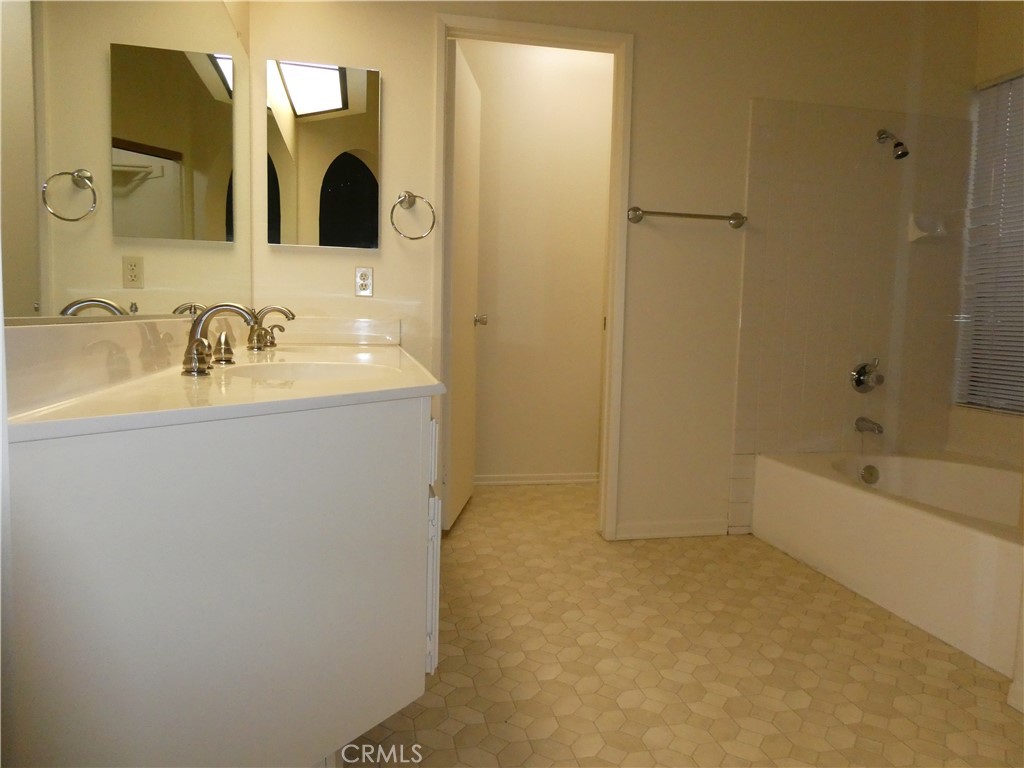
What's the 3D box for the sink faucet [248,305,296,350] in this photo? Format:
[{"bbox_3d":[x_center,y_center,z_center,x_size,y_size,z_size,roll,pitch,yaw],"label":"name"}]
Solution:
[{"bbox_3d":[-0.789,-0.187,2.340,0.147,0.141,0.290,0,5,-11],"label":"sink faucet"}]

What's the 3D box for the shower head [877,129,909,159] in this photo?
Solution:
[{"bbox_3d":[1.655,-1.042,3.072,0.065,0.155,0.165,0,5,-11],"label":"shower head"}]

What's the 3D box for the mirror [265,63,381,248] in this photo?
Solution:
[{"bbox_3d":[-0.711,-0.863,2.693,0.409,0.673,0.022,0,5,-11],"label":"mirror"}]

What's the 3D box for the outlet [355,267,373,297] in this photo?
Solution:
[{"bbox_3d":[-0.576,-0.398,2.770,0.069,0.114,0.007,0,5,-11],"label":"outlet"}]

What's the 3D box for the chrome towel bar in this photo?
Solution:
[{"bbox_3d":[0.749,-0.699,2.970,0.528,0.067,0.075,0,5,-11],"label":"chrome towel bar"}]

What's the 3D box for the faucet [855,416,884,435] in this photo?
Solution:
[{"bbox_3d":[1.613,0.191,3.185,0.062,0.068,0.145,0,5,-11],"label":"faucet"}]

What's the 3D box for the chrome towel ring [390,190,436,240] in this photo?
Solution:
[{"bbox_3d":[-0.384,-0.653,2.756,0.170,0.192,0.062,0,5,-11],"label":"chrome towel ring"}]

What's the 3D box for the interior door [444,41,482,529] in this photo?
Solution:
[{"bbox_3d":[-0.228,-0.407,3.288,0.035,2.030,0.685,2,5,5],"label":"interior door"}]

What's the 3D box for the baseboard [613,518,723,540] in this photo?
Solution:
[{"bbox_3d":[0.710,0.640,3.115,0.519,0.070,0.012,0,5,-11],"label":"baseboard"}]

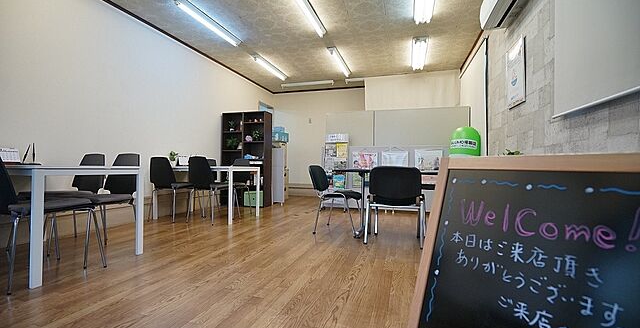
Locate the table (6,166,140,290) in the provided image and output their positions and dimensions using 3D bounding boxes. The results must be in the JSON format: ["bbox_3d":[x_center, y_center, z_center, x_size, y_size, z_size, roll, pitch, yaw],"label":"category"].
[{"bbox_3d":[-2.135,0.371,2.183,1.235,0.728,0.715,0,-1,17],"label":"table"}]

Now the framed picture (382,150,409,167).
[{"bbox_3d":[1.296,-0.060,4.877,0.435,0.310,0.020,0,-1,17],"label":"framed picture"}]

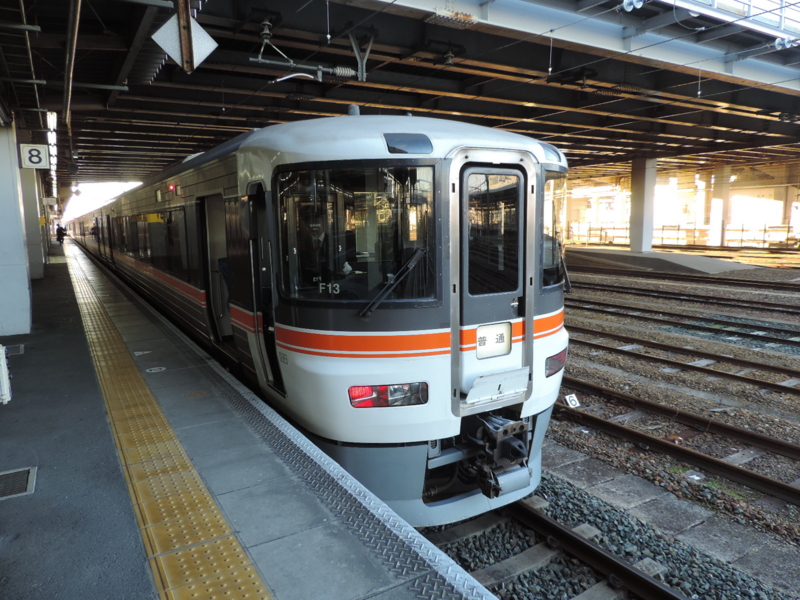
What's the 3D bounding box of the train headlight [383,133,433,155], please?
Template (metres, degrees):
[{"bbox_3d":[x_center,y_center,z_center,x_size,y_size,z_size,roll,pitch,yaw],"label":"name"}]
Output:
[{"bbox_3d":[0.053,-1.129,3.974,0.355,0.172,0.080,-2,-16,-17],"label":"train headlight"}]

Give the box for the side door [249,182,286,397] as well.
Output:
[{"bbox_3d":[-1.158,-0.112,4.756,0.130,1.793,0.630,-5,9,-31],"label":"side door"}]

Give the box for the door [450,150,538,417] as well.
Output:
[{"bbox_3d":[0.713,-0.126,4.383,0.877,2.009,0.130,-4,9,-30],"label":"door"}]

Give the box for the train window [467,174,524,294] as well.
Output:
[{"bbox_3d":[0.741,-0.521,4.348,0.537,0.941,0.060,-5,9,-31],"label":"train window"}]

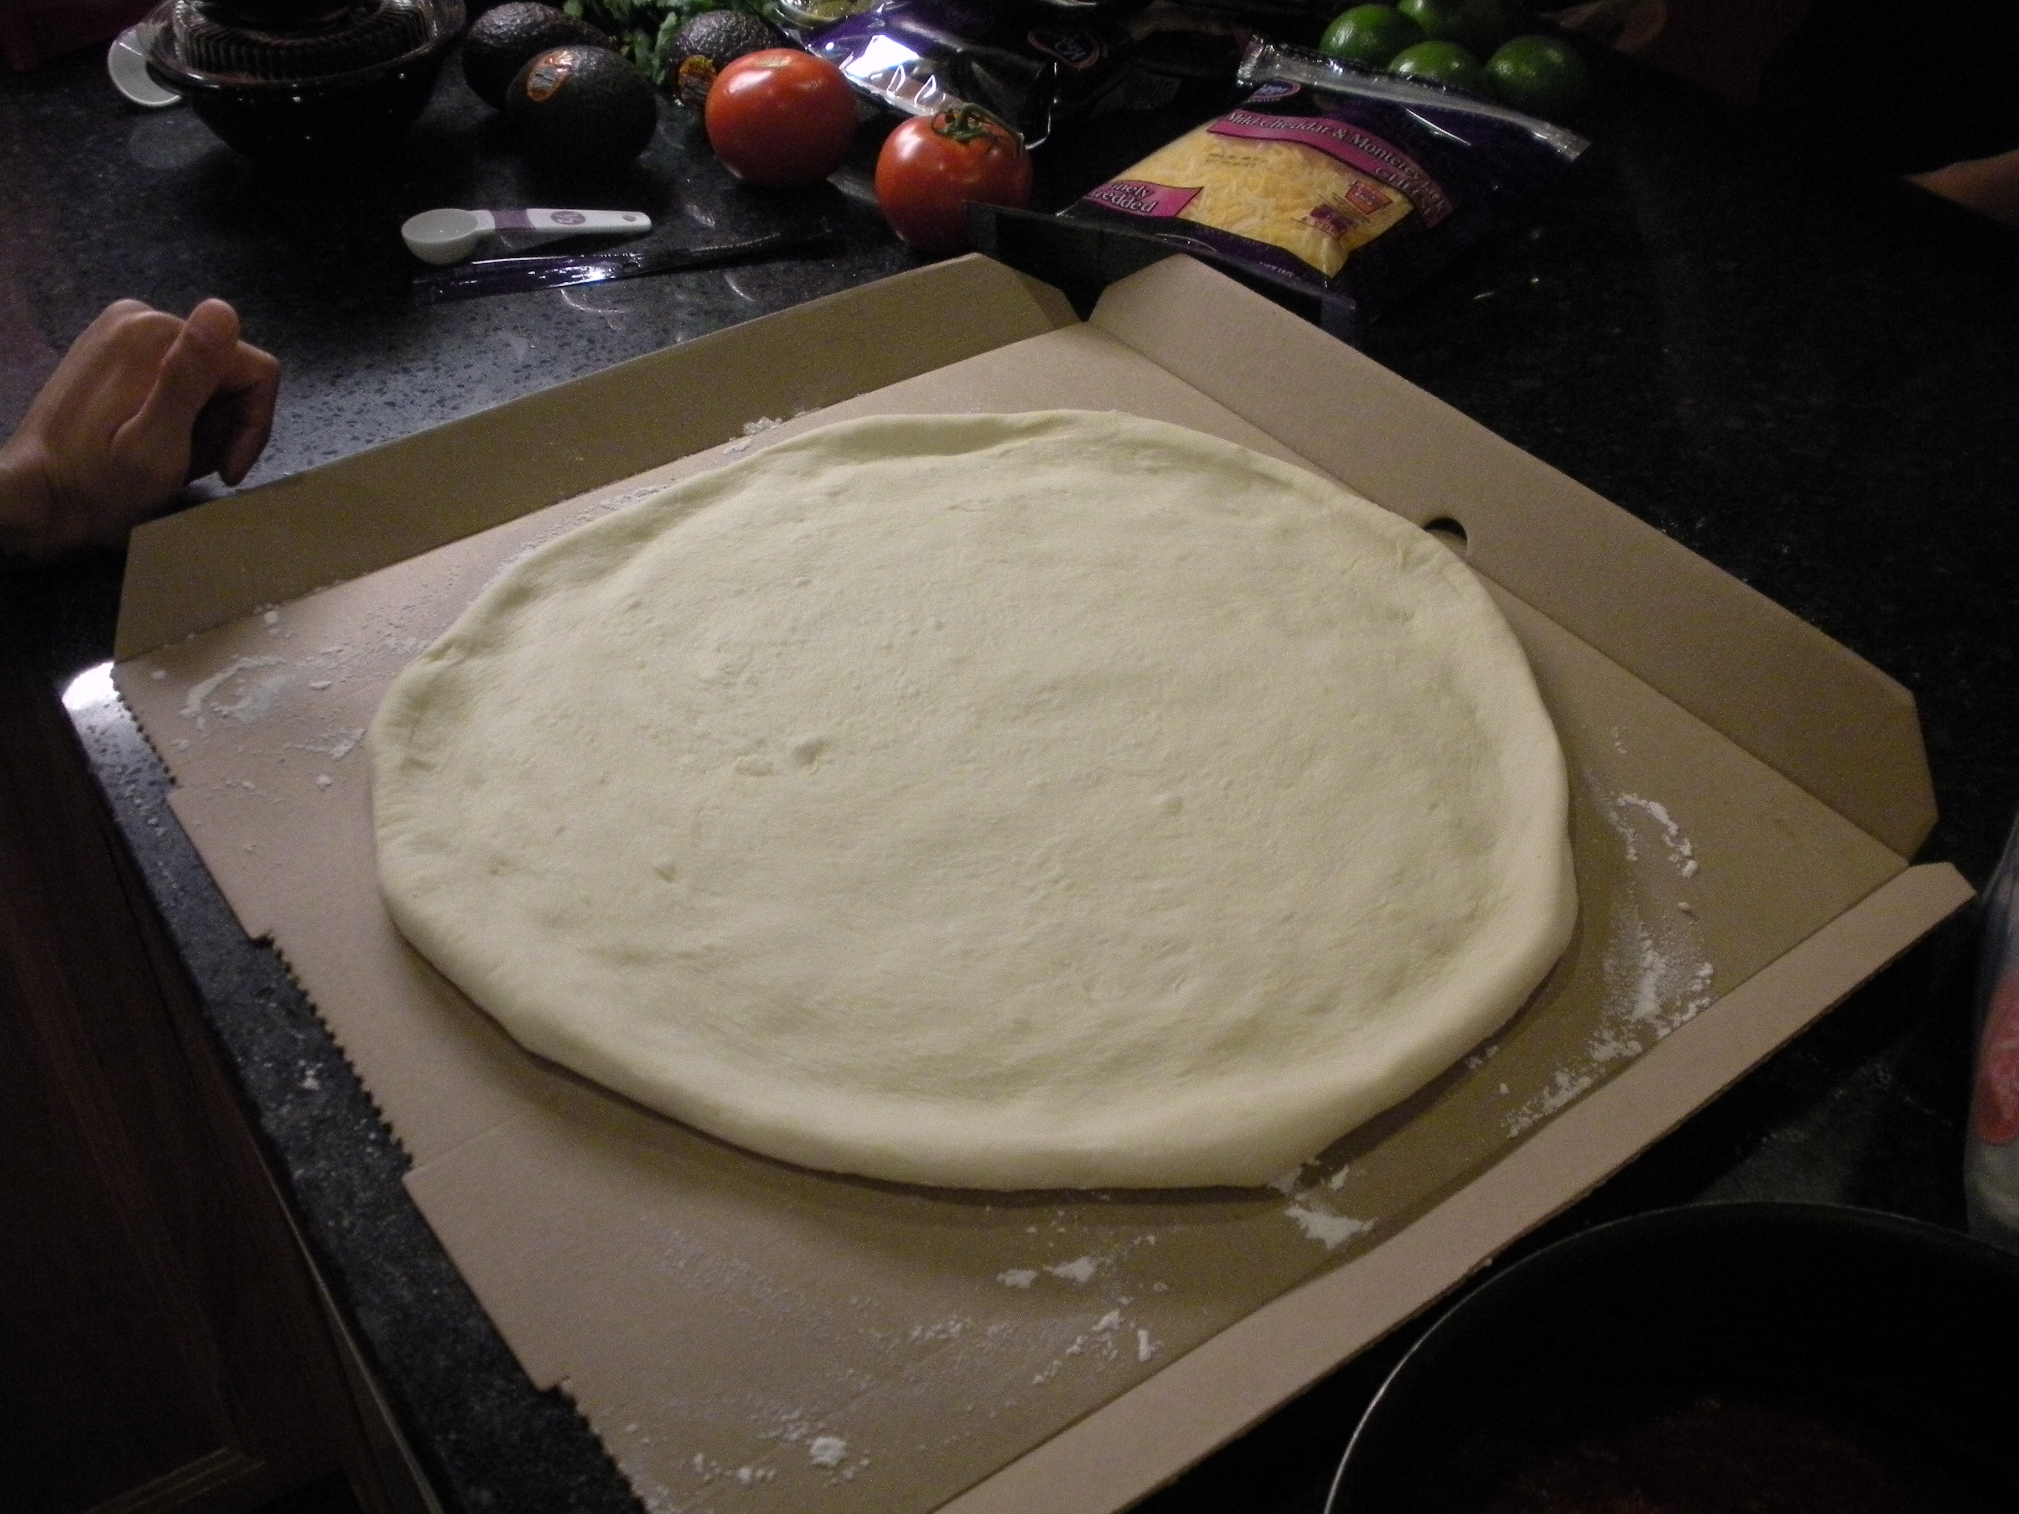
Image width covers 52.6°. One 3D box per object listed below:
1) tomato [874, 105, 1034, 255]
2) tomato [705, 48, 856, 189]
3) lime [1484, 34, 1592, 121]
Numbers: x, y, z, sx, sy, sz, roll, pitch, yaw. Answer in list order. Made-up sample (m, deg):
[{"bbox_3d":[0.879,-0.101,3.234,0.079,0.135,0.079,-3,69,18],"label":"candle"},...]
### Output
[{"bbox_3d":[-0.024,-0.254,0.896,0.070,0.060,0.070,1,41,0],"label":"tomato"},{"bbox_3d":[-0.106,-0.295,0.943,0.070,0.060,0.070,1,41,0],"label":"tomato"},{"bbox_3d":[0.259,-0.329,1.000,0.050,0.046,0.050,1,41,0],"label":"lime"}]

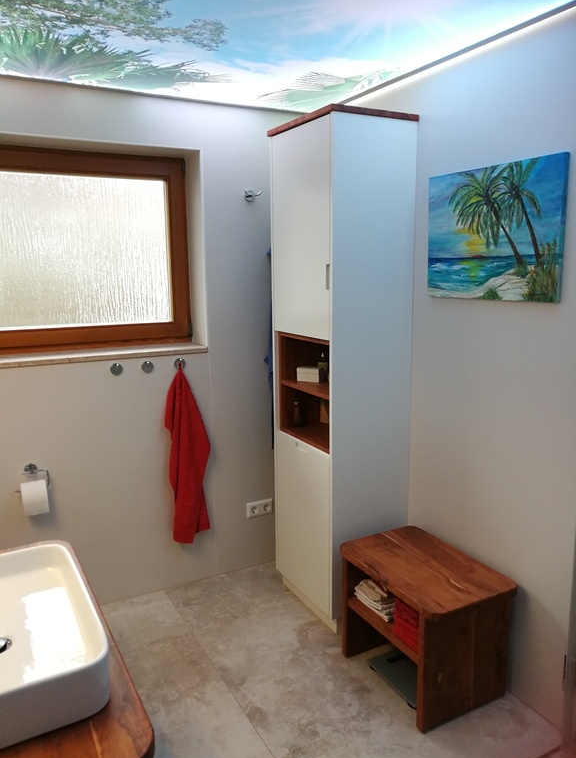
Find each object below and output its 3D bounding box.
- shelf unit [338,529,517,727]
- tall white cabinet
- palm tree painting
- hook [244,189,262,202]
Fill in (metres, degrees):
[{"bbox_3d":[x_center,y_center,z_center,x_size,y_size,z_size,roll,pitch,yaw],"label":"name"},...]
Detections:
[{"bbox_3d":[0.515,0.916,2.268,0.381,0.470,0.574,-6,12,-28],"label":"shelf unit"},{"bbox_3d":[0.229,-0.001,2.673,0.407,2.140,0.519,-6,12,-28],"label":"tall white cabinet"},{"bbox_3d":[0.701,-0.504,2.090,0.020,0.450,0.598,-6,12,-28],"label":"palm tree painting"},{"bbox_3d":[-0.171,-0.873,2.854,0.084,0.057,0.050,-6,12,-28],"label":"hook"}]

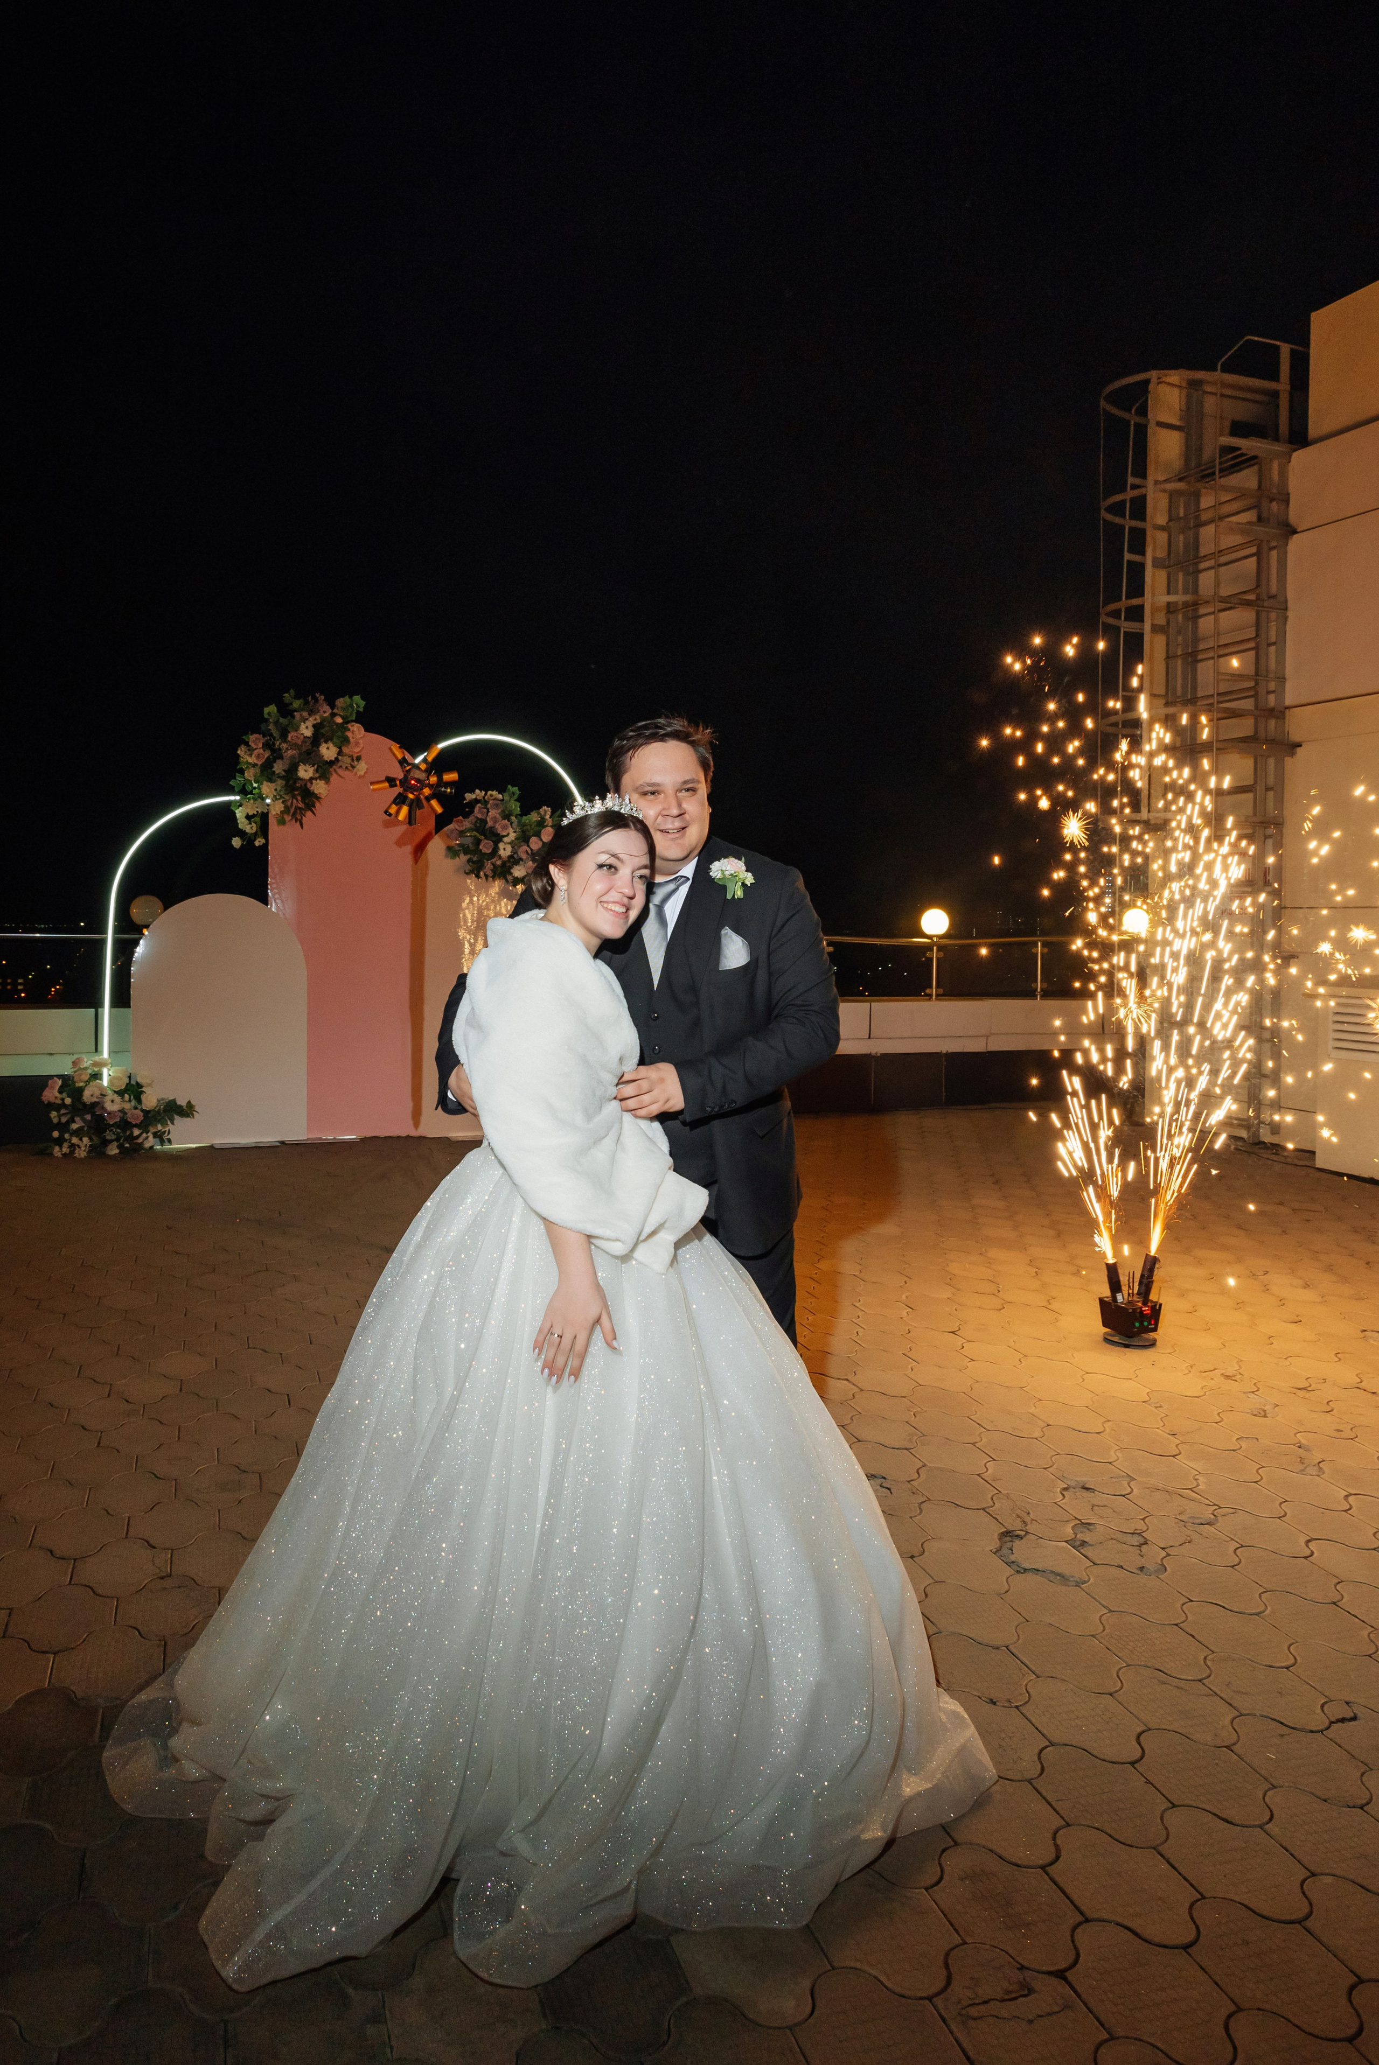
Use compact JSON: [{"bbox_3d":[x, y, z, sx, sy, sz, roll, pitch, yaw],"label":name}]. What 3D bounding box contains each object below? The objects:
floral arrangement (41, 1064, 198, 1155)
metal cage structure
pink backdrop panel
[{"bbox_3d":[-3.337,0.428,8.027,0.840,0.540,0.500,-1,5,-18],"label":"floral arrangement"},{"bbox_3d":[3.084,-1.711,8.663,0.970,4.820,0.840,-2,5,-25],"label":"metal cage structure"},{"bbox_3d":[-2.097,-0.585,8.512,1.030,2.500,0.060,-1,5,-14],"label":"pink backdrop panel"}]

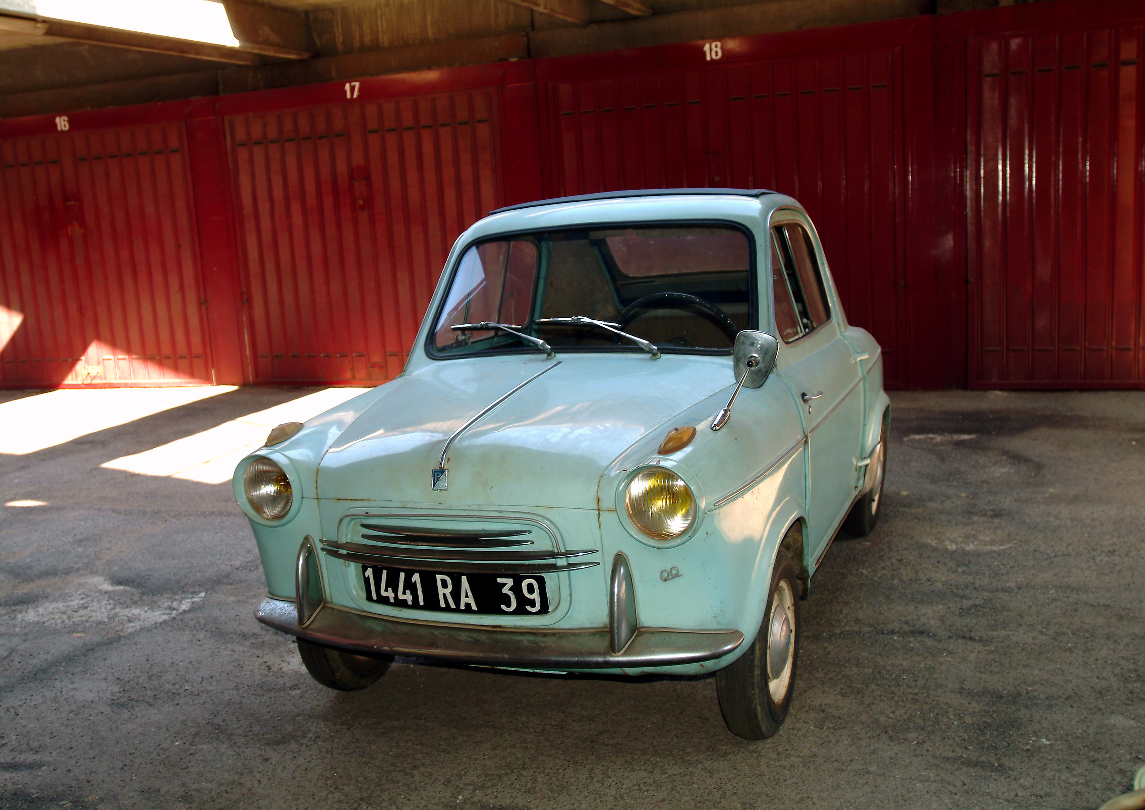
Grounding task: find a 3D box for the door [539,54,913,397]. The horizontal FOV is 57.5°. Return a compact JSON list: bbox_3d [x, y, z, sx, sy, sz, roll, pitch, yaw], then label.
[{"bbox_3d":[1.024,-1.221,7.173,2.460,2.220,0.080,0,10,21],"label":"door"}]

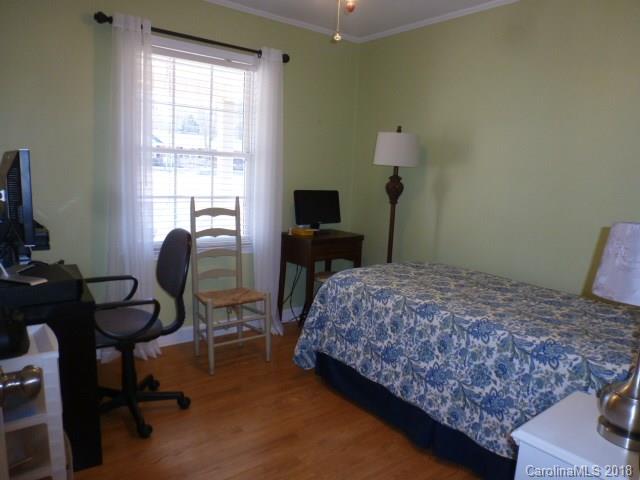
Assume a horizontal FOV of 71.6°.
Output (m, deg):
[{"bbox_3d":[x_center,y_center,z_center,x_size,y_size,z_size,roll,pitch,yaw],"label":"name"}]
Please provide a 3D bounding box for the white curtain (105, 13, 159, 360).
[{"bbox_3d":[-1.180,-0.238,2.754,0.380,2.100,0.110,-5,13,-38],"label":"white curtain"}]

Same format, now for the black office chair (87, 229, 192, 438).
[{"bbox_3d":[-0.967,0.433,2.268,0.610,0.965,0.580,-4,12,-34],"label":"black office chair"}]

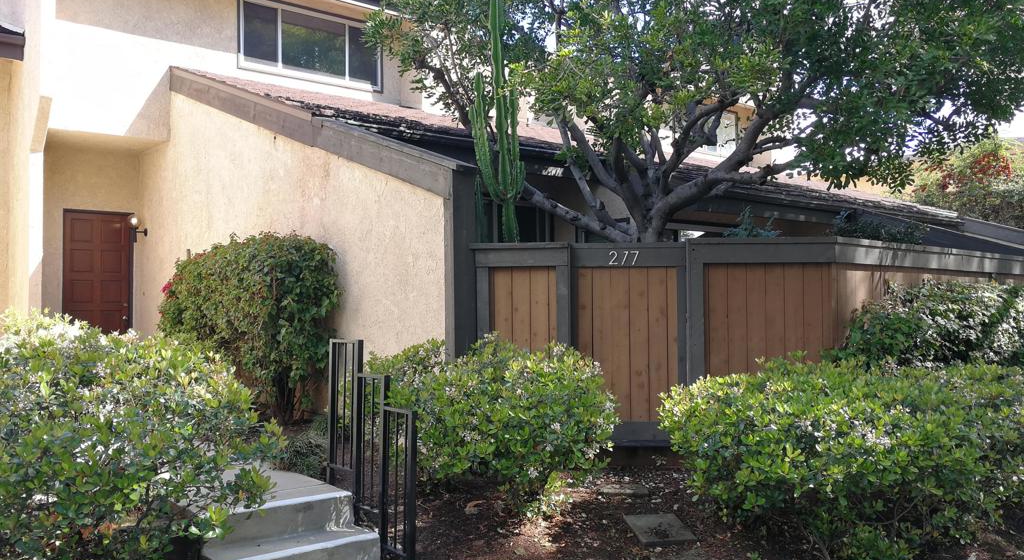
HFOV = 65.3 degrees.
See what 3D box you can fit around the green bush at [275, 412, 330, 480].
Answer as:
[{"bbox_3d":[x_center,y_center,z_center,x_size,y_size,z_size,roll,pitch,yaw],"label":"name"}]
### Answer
[{"bbox_3d":[-1.410,1.133,5.400,0.380,0.340,0.400,0,-1,-41],"label":"green bush"}]

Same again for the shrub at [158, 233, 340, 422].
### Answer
[{"bbox_3d":[-2.556,0.463,7.666,0.980,1.653,2.042,0,-1,-41],"label":"shrub"}]

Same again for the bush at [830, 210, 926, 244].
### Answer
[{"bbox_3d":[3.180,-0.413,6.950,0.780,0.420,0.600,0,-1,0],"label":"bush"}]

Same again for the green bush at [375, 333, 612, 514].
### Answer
[{"bbox_3d":[-0.114,0.928,5.200,1.520,1.080,1.150,0,-1,0],"label":"green bush"}]

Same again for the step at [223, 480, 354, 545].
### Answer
[{"bbox_3d":[-1.320,1.298,4.402,0.800,0.186,0.310,0,-1,-38],"label":"step"}]

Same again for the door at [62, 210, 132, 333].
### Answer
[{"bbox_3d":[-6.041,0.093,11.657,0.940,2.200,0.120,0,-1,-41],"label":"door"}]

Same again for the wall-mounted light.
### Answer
[{"bbox_3d":[-5.412,-0.737,11.552,0.240,0.393,0.140,0,-1,-41],"label":"wall-mounted light"}]

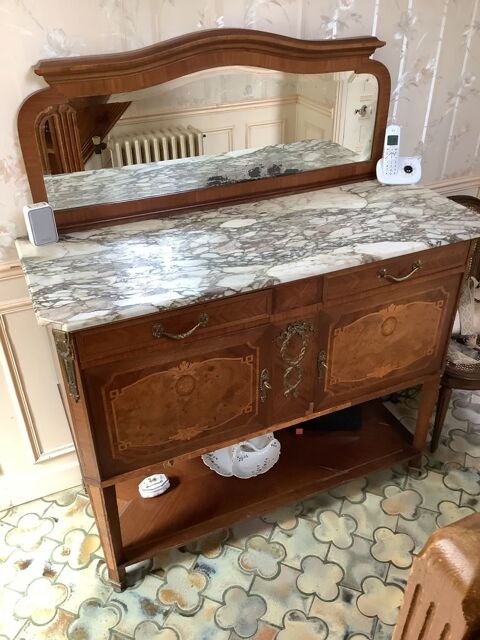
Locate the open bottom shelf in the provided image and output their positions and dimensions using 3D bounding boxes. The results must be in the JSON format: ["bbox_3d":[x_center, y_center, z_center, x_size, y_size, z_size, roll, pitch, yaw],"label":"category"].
[{"bbox_3d":[0.066,0.459,1.926,1.050,0.045,0.410,-14,35,-20],"label":"open bottom shelf"}]

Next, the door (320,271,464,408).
[{"bbox_3d":[0.411,0.063,1.612,0.454,0.336,0.030,-14,35,-20],"label":"door"}]

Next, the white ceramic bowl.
[{"bbox_3d":[0.005,0.428,1.855,0.230,0.090,0.230,-14,35,-20],"label":"white ceramic bowl"}]

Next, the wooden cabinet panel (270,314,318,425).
[{"bbox_3d":[0.140,0.129,1.508,0.142,0.338,0.030,-14,35,-20],"label":"wooden cabinet panel"}]

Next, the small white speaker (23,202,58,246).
[{"bbox_3d":[-0.492,-0.237,1.422,0.059,0.091,0.040,-20,37,-27],"label":"small white speaker"}]

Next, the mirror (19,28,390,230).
[{"bbox_3d":[-0.032,-0.527,1.536,1.050,0.452,0.060,-14,35,-20],"label":"mirror"}]

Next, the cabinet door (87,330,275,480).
[{"bbox_3d":[-0.133,0.197,1.410,0.456,0.336,0.030,-14,35,-20],"label":"cabinet door"}]

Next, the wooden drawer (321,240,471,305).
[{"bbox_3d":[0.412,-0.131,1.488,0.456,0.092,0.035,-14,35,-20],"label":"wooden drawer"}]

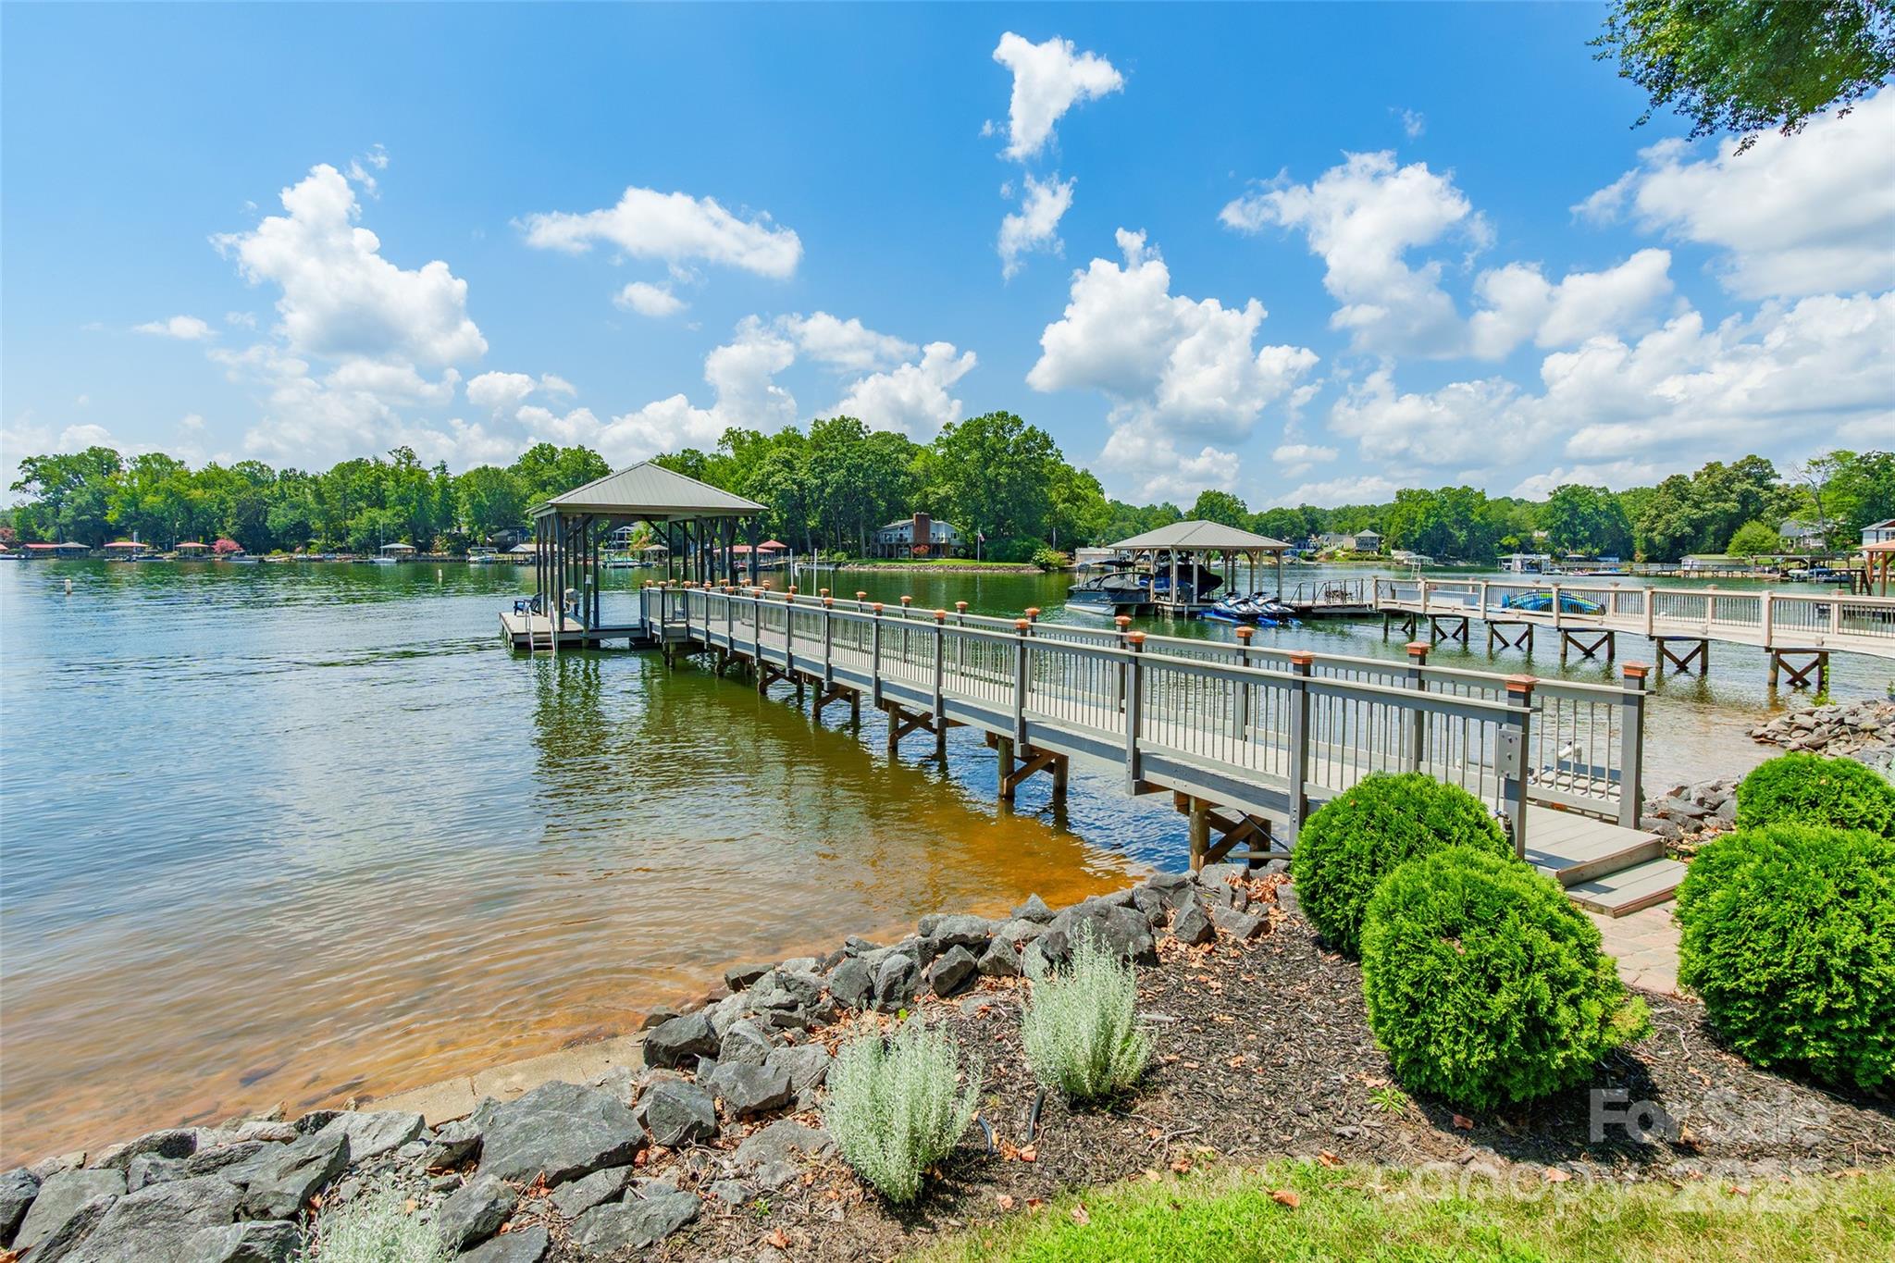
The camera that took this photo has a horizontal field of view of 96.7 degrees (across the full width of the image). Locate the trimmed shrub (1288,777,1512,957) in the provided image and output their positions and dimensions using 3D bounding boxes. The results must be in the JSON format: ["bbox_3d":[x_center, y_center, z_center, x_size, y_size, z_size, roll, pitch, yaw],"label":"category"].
[{"bbox_3d":[2.450,1.259,4.593,1.060,0.970,1.050,0,6,0],"label":"trimmed shrub"}]

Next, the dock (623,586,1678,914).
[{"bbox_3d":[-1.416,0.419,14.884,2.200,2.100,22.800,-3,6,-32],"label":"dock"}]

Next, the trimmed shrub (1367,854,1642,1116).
[{"bbox_3d":[2.170,1.348,3.406,0.970,0.940,0.950,0,6,0],"label":"trimmed shrub"}]

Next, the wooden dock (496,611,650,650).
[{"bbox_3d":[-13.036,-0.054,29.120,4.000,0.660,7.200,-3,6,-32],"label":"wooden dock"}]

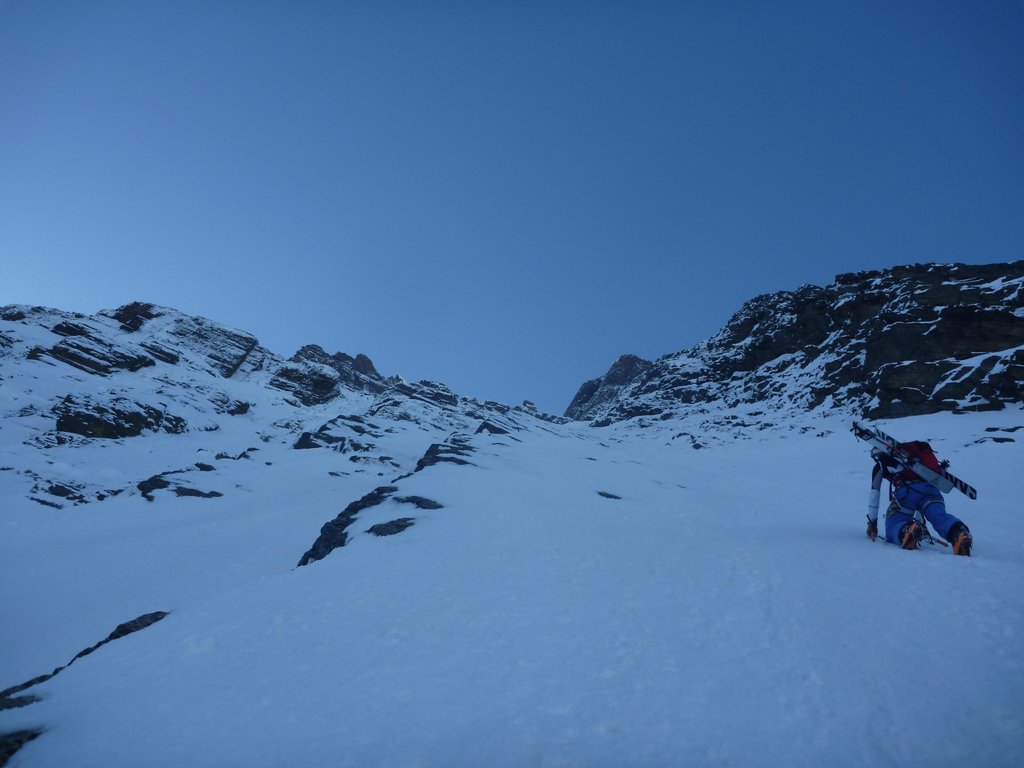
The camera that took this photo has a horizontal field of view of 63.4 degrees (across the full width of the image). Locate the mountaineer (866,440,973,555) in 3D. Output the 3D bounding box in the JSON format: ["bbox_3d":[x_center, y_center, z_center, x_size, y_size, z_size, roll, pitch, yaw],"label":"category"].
[{"bbox_3d":[3.610,1.060,7.580,0.680,1.060,0.920,4,-22,-11],"label":"mountaineer"}]

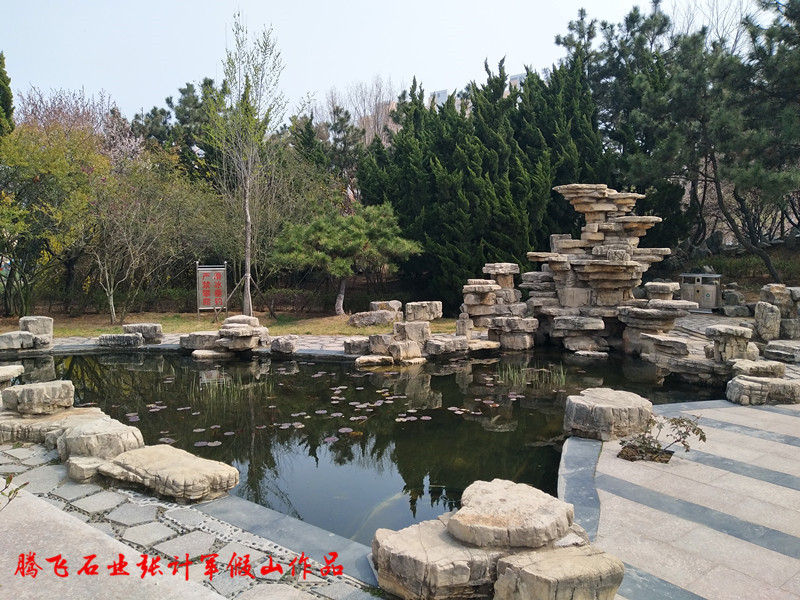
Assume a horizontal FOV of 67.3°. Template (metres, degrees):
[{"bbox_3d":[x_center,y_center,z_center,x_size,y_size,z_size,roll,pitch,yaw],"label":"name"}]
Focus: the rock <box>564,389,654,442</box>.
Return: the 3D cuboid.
[{"bbox_3d":[2.024,1.120,5.990,0.800,0.330,0.800,-1,5,0],"label":"rock"}]

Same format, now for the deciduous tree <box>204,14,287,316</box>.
[{"bbox_3d":[-3.919,-3.312,15.382,2.050,7.700,2.050,-1,5,0],"label":"deciduous tree"}]

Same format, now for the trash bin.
[{"bbox_3d":[8.511,-0.247,17.036,0.420,0.990,0.970,-5,6,-42],"label":"trash bin"}]

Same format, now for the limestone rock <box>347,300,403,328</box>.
[{"bbox_3d":[-0.587,0.316,14.573,1.300,0.570,0.850,-1,5,0],"label":"limestone rock"}]

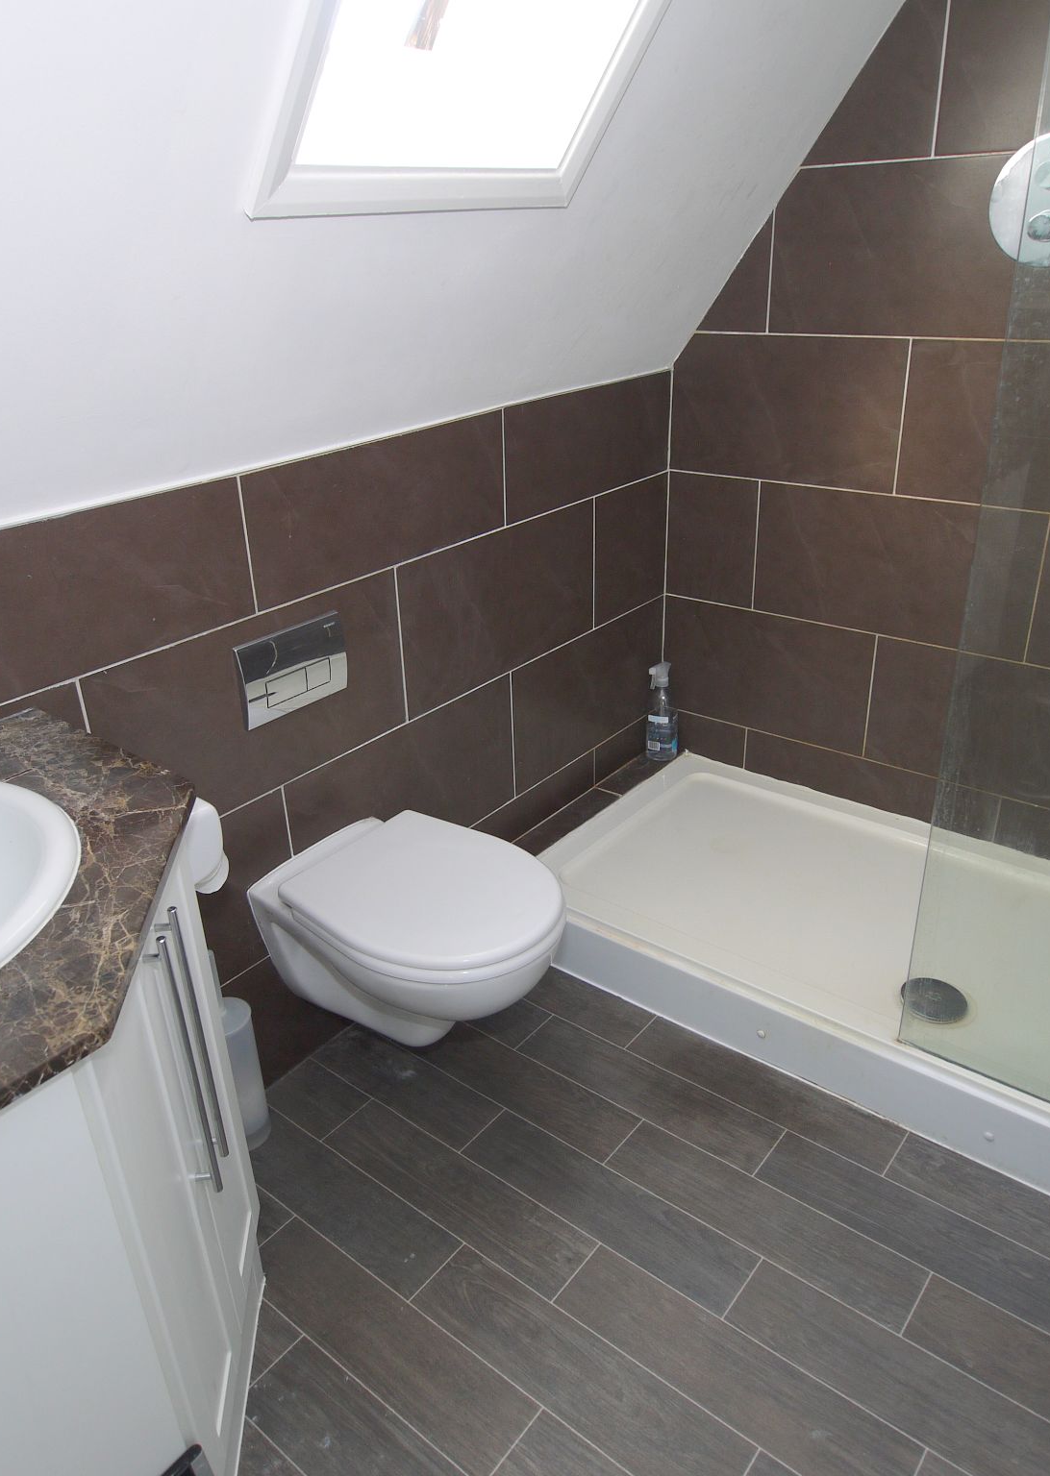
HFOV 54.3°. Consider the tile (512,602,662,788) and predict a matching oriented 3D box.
[{"bbox_3d":[0.163,-0.113,2.409,0.010,0.300,0.607,18,33,35],"label":"tile"}]

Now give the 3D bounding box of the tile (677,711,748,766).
[{"bbox_3d":[0.464,-0.005,2.643,0.240,0.116,0.010,18,33,35],"label":"tile"}]

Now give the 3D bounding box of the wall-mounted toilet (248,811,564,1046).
[{"bbox_3d":[-0.155,0.398,1.746,0.515,0.370,0.352,18,33,35],"label":"wall-mounted toilet"}]

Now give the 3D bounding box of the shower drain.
[{"bbox_3d":[0.729,0.473,1.827,0.113,0.015,0.113,-2,26,1],"label":"shower drain"}]

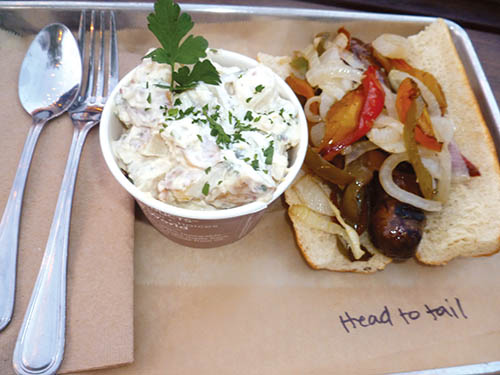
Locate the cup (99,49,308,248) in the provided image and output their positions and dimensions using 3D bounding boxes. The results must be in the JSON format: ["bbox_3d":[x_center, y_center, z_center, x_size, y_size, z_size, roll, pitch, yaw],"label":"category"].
[{"bbox_3d":[-0.023,-0.016,0.208,0.093,0.059,0.093,-2,64,-10],"label":"cup"}]

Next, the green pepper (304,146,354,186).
[{"bbox_3d":[0.042,-0.011,0.214,0.034,0.011,0.012,31,63,7],"label":"green pepper"}]

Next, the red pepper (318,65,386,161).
[{"bbox_3d":[0.056,-0.041,0.221,0.029,0.018,0.064,27,62,5],"label":"red pepper"}]

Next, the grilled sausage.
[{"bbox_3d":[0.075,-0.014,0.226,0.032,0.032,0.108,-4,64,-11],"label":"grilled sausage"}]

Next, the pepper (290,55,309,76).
[{"bbox_3d":[0.030,-0.074,0.244,0.012,0.008,0.015,6,63,-6],"label":"pepper"}]

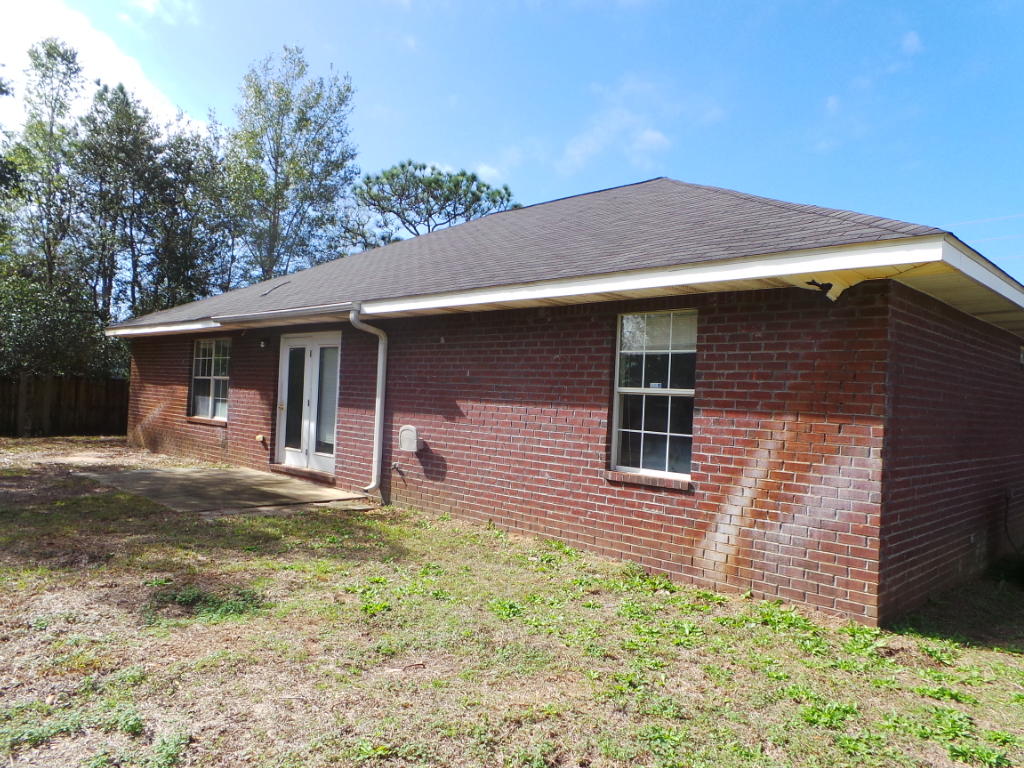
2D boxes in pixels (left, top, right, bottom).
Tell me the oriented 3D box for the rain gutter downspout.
[{"bbox_3d":[-1.911,0.208,8.932,0.110,2.455,0.490,1,-1,43],"label":"rain gutter downspout"}]

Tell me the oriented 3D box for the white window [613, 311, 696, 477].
[{"bbox_3d":[1.355,0.097,6.394,0.905,1.530,0.110,1,-1,43],"label":"white window"}]

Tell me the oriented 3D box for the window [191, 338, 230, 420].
[{"bbox_3d":[-5.650,-0.086,12.915,1.800,1.520,0.110,1,-1,43],"label":"window"}]

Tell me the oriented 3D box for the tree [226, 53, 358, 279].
[{"bbox_3d":[-9.681,-6.342,28.870,5.600,16.100,5.600,1,-1,43],"label":"tree"}]

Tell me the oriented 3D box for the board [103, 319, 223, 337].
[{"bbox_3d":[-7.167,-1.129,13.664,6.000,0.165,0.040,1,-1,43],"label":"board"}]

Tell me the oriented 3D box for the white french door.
[{"bbox_3d":[-3.116,0.276,10.561,1.910,2.085,0.140,1,-1,43],"label":"white french door"}]

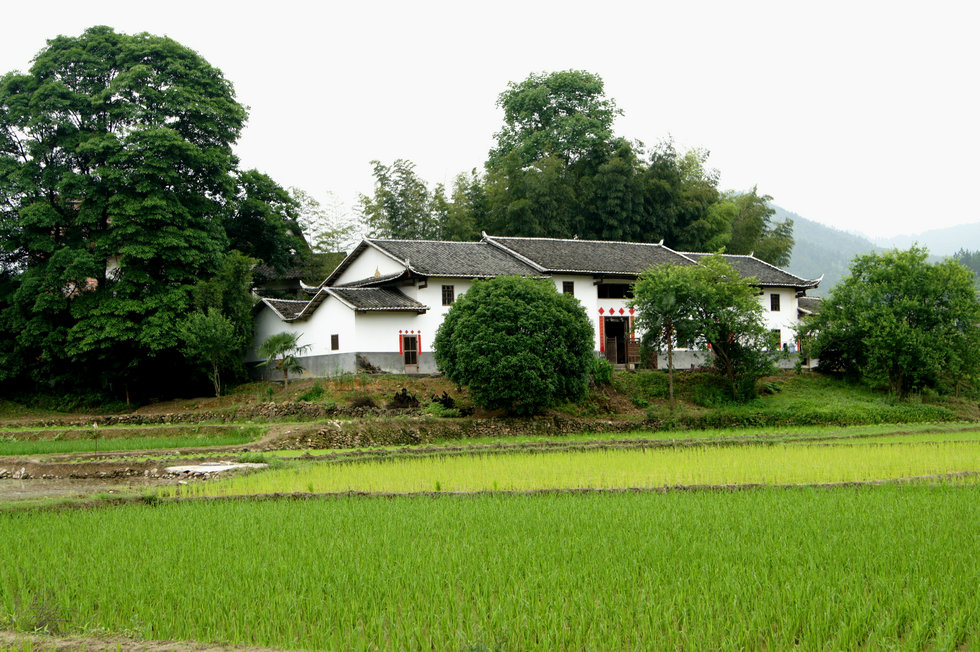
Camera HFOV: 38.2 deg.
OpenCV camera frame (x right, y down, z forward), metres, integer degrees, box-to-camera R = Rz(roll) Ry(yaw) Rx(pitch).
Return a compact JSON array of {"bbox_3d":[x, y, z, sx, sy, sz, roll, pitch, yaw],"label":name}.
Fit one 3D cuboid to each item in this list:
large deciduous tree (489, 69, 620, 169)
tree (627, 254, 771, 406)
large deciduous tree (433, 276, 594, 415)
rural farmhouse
[{"bbox_3d":[5.347,-9.996,111.468,11.000,20.500,10.500,-1,-3,0],"label":"large deciduous tree"},{"bbox_3d":[11.886,0.140,79.500,7.741,8.151,7.200,-1,-3,0],"label":"tree"},{"bbox_3d":[1.247,1.043,72.000,7.899,6.983,7.800,-1,-3,0],"label":"large deciduous tree"},{"bbox_3d":[4.112,-1.221,91.396,35.300,8.800,15.800,0,-3,-31],"label":"rural farmhouse"}]

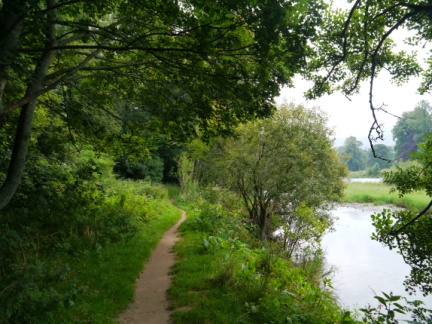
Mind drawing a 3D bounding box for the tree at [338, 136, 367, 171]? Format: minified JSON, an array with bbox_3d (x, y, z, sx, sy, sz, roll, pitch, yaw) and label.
[{"bbox_3d":[52.149,-3.159,133.000,10.000,13.000,10.000,0,0,21],"label":"tree"}]

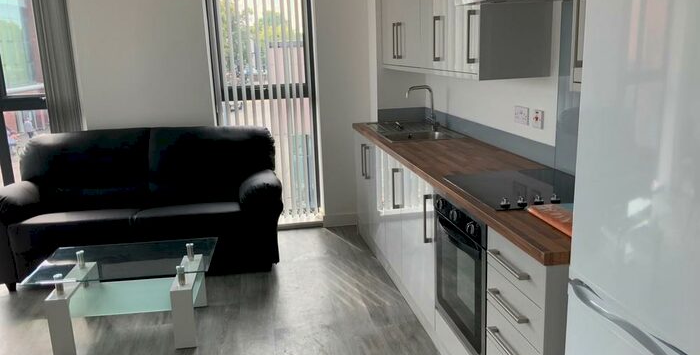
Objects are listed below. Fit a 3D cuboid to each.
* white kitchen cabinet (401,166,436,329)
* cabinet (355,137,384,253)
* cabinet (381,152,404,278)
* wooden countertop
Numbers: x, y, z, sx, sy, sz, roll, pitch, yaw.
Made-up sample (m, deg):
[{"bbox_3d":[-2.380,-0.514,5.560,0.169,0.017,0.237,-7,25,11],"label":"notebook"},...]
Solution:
[{"bbox_3d":[0.638,0.311,3.132,0.580,0.715,0.600,-4,13,-10],"label":"white kitchen cabinet"},{"bbox_3d":[0.423,0.060,4.296,0.580,0.715,0.970,-4,13,-10],"label":"cabinet"},{"bbox_3d":[0.549,0.206,3.618,0.580,0.715,0.430,-4,13,-10],"label":"cabinet"},{"bbox_3d":[0.591,-0.106,3.267,0.600,0.043,3.110,-4,13,-10],"label":"wooden countertop"}]

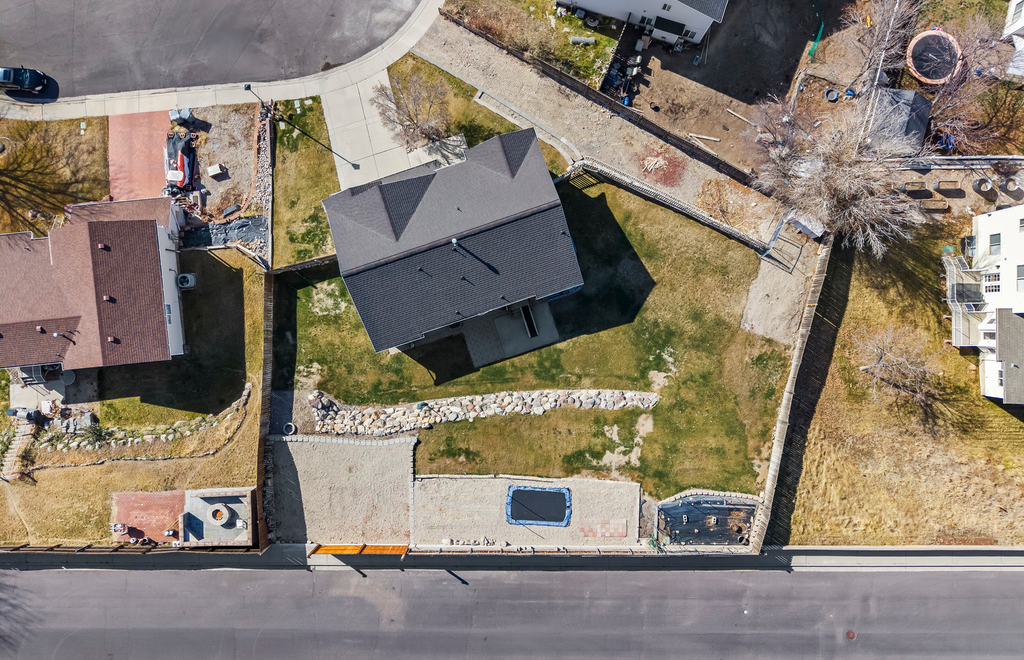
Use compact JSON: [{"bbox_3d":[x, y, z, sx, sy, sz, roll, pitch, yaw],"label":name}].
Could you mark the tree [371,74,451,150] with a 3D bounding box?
[{"bbox_3d":[-6.880,-14.820,48.600,5.000,5.400,4.800,0,90,0],"label":"tree"}]

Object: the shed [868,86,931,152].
[{"bbox_3d":[27.510,-14.800,50.400,3.800,3.000,3.800,13,90,0],"label":"shed"}]

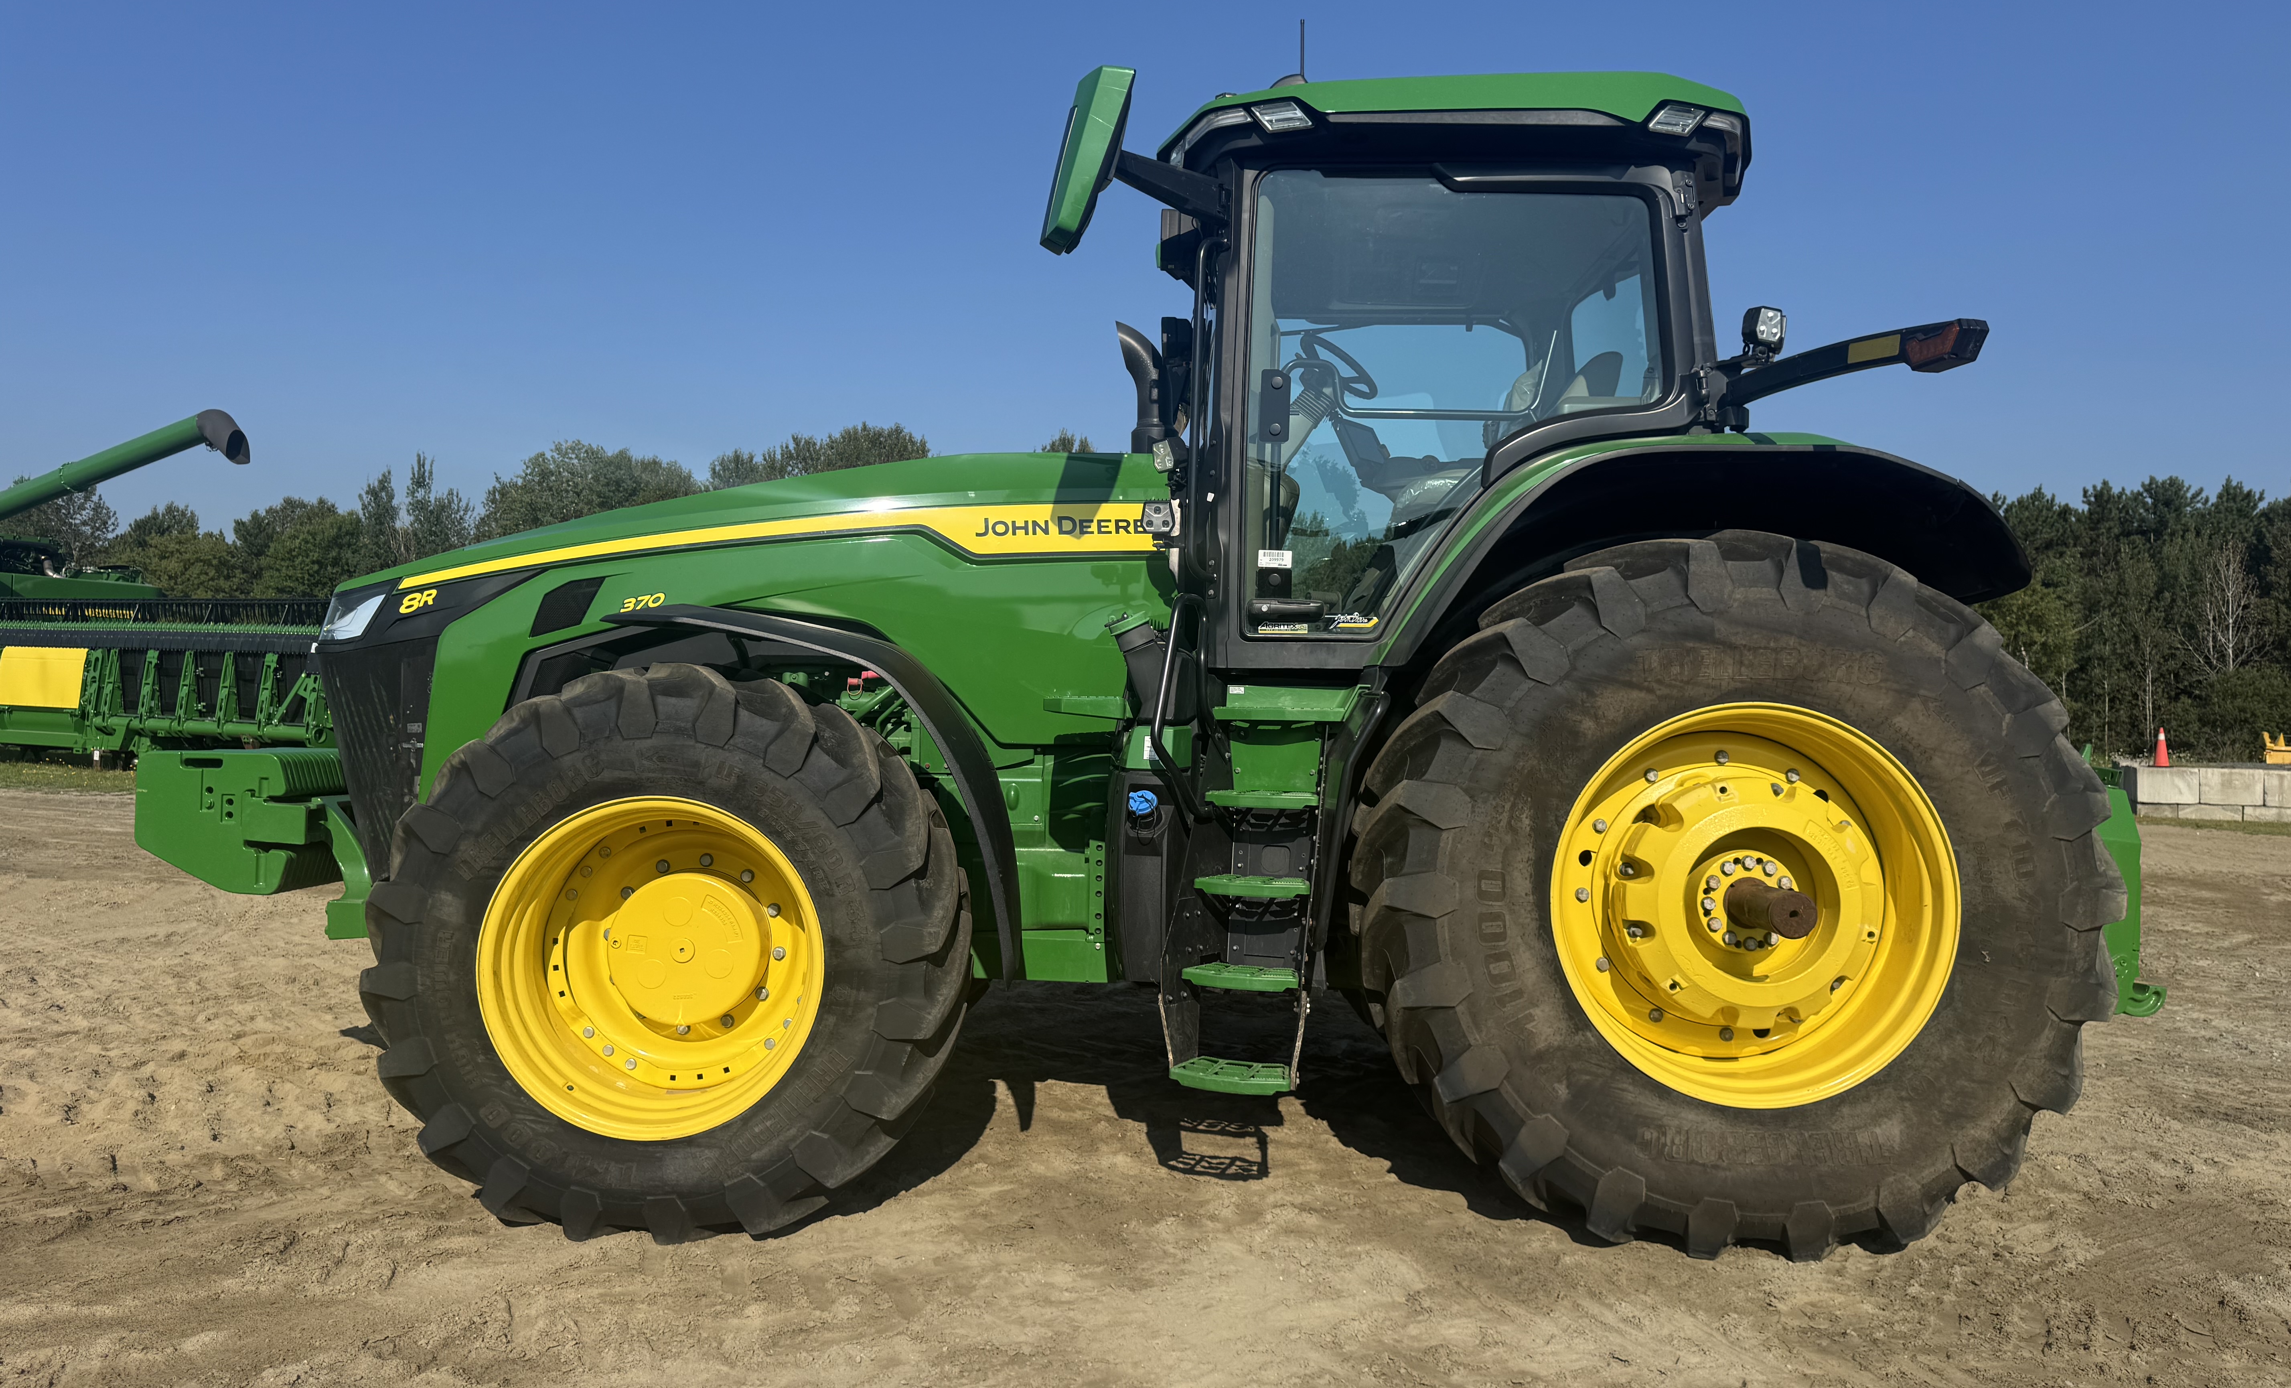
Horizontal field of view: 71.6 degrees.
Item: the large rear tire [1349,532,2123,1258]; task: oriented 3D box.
[{"bbox_3d":[1.710,0.562,4.790,2.150,2.100,0.720,1,-2,0],"label":"large rear tire"}]

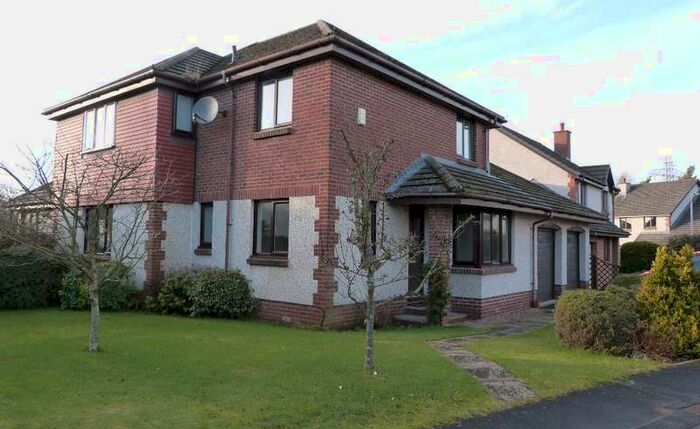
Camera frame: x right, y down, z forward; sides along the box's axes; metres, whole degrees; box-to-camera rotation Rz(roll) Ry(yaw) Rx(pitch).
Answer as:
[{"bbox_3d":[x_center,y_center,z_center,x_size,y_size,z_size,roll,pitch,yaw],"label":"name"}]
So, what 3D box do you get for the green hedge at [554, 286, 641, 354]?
[{"bbox_3d":[4.067,1.676,8.231,1.250,0.950,1.350,-1,-4,40],"label":"green hedge"}]

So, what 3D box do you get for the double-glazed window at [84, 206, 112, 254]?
[{"bbox_3d":[-6.508,0.381,13.125,1.550,1.290,0.120,-1,-4,40],"label":"double-glazed window"}]

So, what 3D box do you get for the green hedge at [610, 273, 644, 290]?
[{"bbox_3d":[9.511,2.328,16.581,1.700,0.770,1.100,-1,-4,40],"label":"green hedge"}]

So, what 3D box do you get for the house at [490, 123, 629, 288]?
[{"bbox_3d":[10.502,-1.012,29.098,9.400,9.150,8.100,-1,-4,40],"label":"house"}]

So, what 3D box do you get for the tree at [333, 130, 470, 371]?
[{"bbox_3d":[0.660,0.467,6.500,1.750,3.050,1.600,1,-3,0],"label":"tree"}]

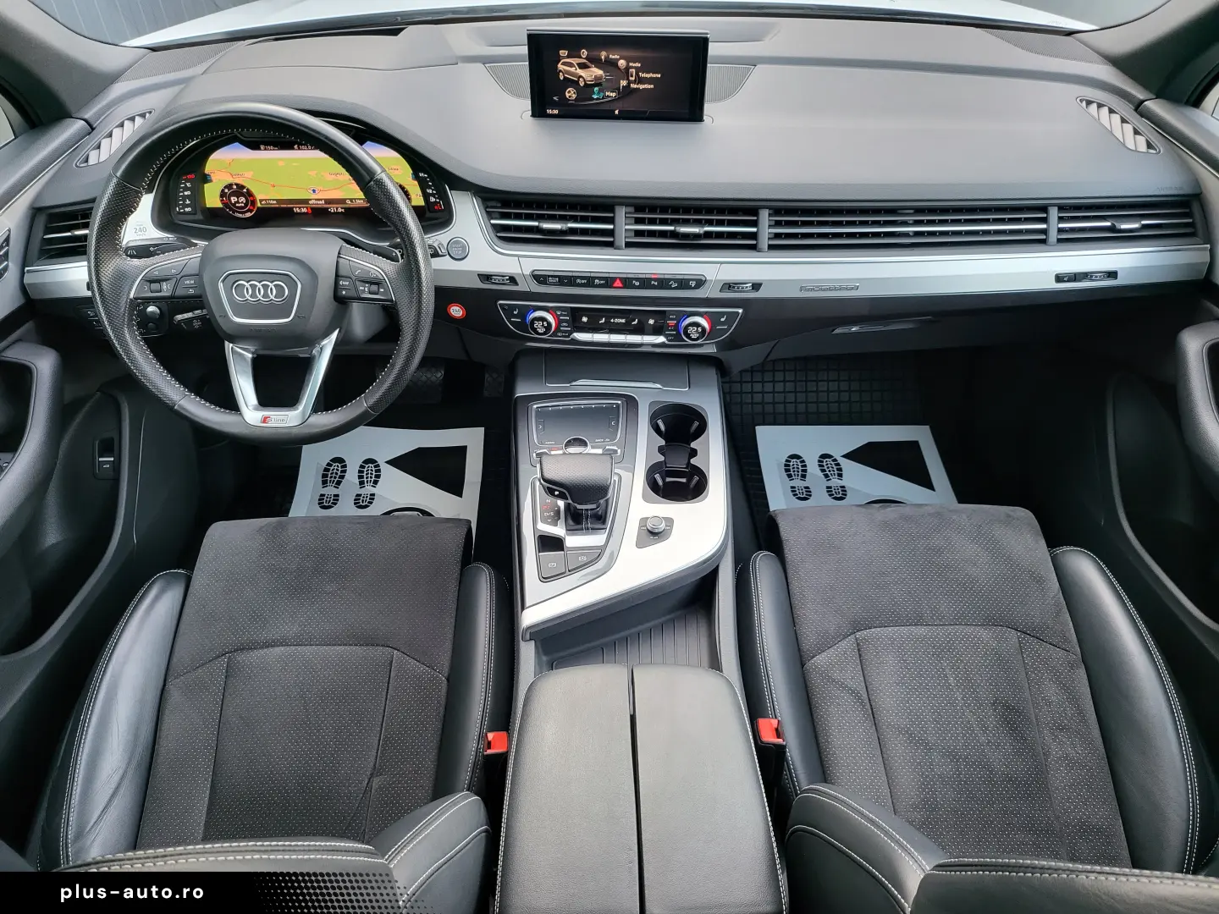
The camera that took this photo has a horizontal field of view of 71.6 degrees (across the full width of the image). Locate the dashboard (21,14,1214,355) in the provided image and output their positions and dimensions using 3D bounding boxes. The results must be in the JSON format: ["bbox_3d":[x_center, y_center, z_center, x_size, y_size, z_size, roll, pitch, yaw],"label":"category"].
[{"bbox_3d":[0.012,-0.429,1.224,1.480,0.330,0.550,-1,41,0],"label":"dashboard"}]

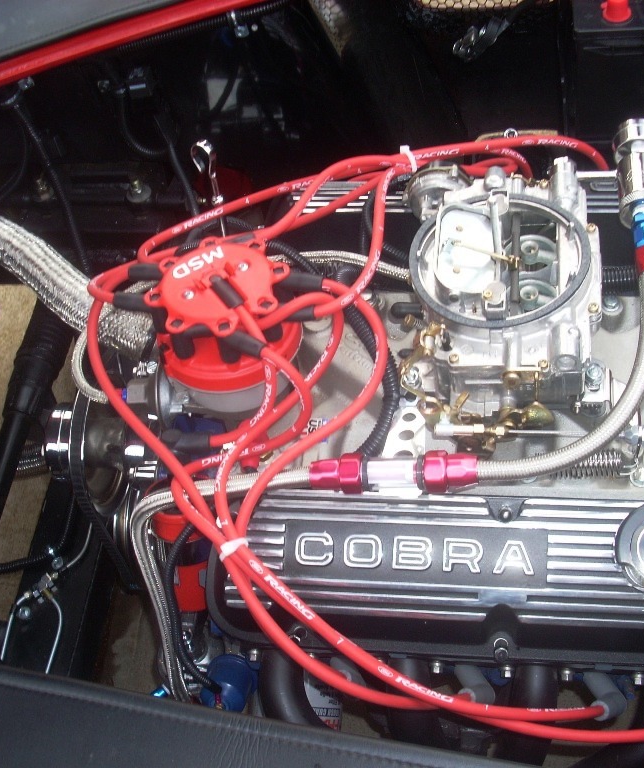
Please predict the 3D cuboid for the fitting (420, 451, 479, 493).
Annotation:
[{"bbox_3d":[0.099,0.068,0.842,0.042,0.031,0.031,-2,53,15],"label":"fitting"}]

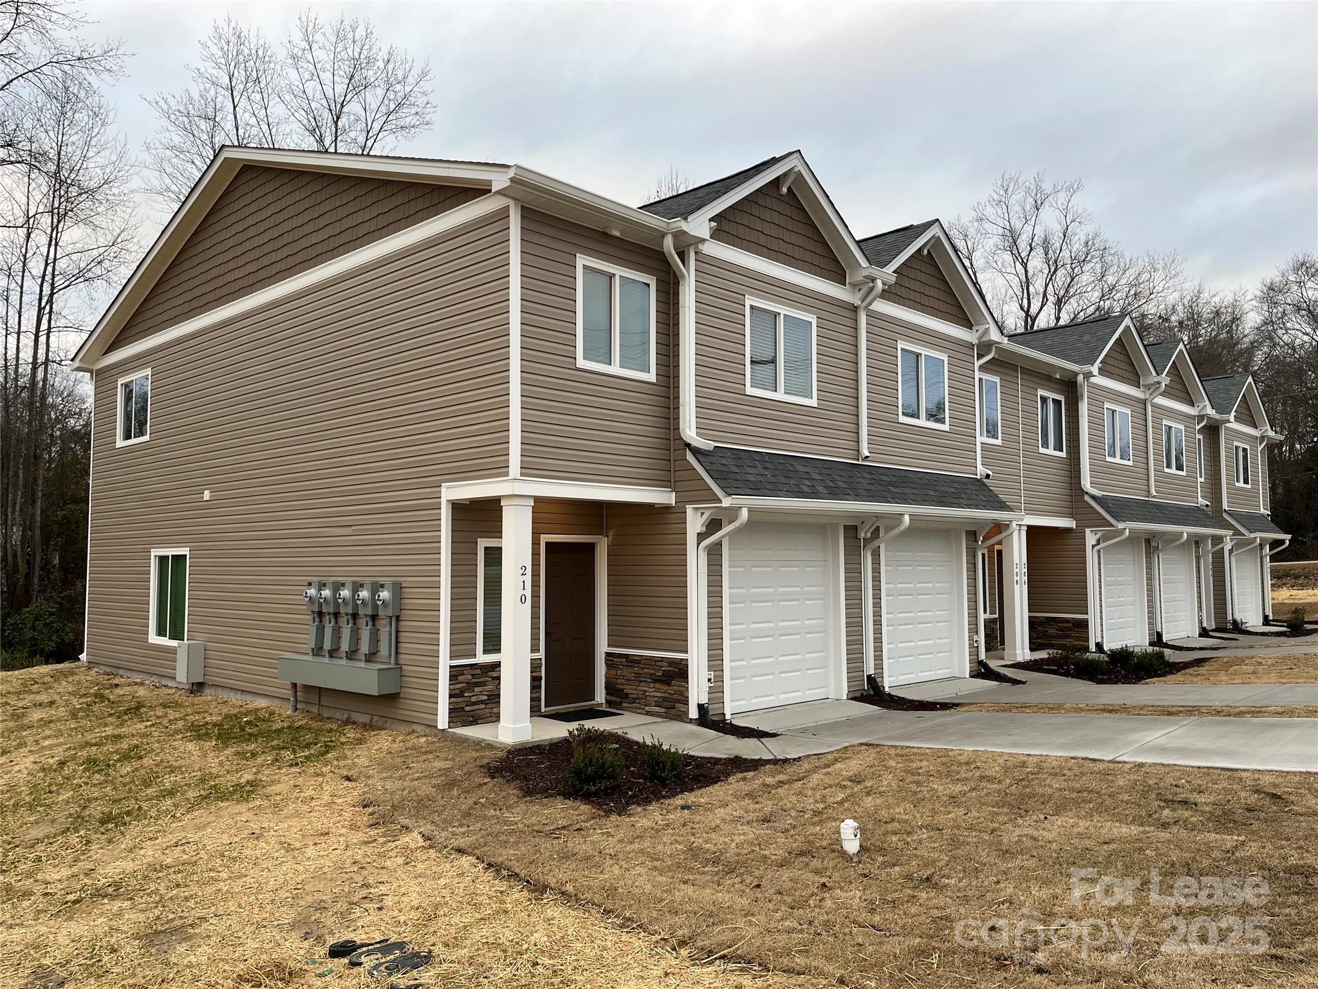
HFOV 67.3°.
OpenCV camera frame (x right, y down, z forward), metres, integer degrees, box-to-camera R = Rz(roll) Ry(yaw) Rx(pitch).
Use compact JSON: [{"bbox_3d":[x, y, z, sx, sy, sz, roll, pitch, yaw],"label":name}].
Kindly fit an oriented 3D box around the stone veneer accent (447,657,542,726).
[{"bbox_3d":[-1.868,2.272,11.459,0.073,0.731,1.364,-4,-5,43],"label":"stone veneer accent"}]

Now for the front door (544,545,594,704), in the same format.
[{"bbox_3d":[-1.130,1.611,12.383,0.065,2.014,0.901,-4,-5,43],"label":"front door"}]

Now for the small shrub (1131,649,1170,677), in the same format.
[{"bbox_3d":[8.435,2.873,17.000,0.560,0.460,0.580,-4,-6,44],"label":"small shrub"}]

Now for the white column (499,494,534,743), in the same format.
[{"bbox_3d":[-1.479,1.269,10.270,0.245,2.500,0.245,-4,-6,44],"label":"white column"}]

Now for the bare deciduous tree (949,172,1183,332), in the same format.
[{"bbox_3d":[19.372,-4.969,46.578,11.500,20.300,10.500,-2,-4,23],"label":"bare deciduous tree"}]

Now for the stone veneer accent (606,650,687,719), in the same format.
[{"bbox_3d":[-0.149,2.332,12.221,1.421,0.723,0.073,-4,-5,43],"label":"stone veneer accent"}]

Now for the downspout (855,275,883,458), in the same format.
[{"bbox_3d":[3.157,-1.853,14.621,0.398,2.655,0.114,-4,-5,43],"label":"downspout"}]

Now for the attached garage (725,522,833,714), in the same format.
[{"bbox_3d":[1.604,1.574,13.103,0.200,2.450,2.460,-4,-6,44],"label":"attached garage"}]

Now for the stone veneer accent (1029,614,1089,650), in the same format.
[{"bbox_3d":[8.306,2.871,20.669,1.300,0.770,0.100,-4,-6,44],"label":"stone veneer accent"}]

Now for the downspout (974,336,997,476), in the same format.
[{"bbox_3d":[5.854,-1.499,17.631,0.365,2.371,0.390,-4,-5,43],"label":"downspout"}]

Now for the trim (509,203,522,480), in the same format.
[{"bbox_3d":[-1.509,-1.648,10.454,0.097,2.915,0.101,-4,-5,43],"label":"trim"}]

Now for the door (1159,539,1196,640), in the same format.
[{"bbox_3d":[12.670,2.357,24.415,0.170,2.450,2.460,-4,-6,44],"label":"door"}]

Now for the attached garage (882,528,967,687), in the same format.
[{"bbox_3d":[4.105,1.751,15.660,0.170,2.450,2.460,-4,-6,44],"label":"attached garage"}]

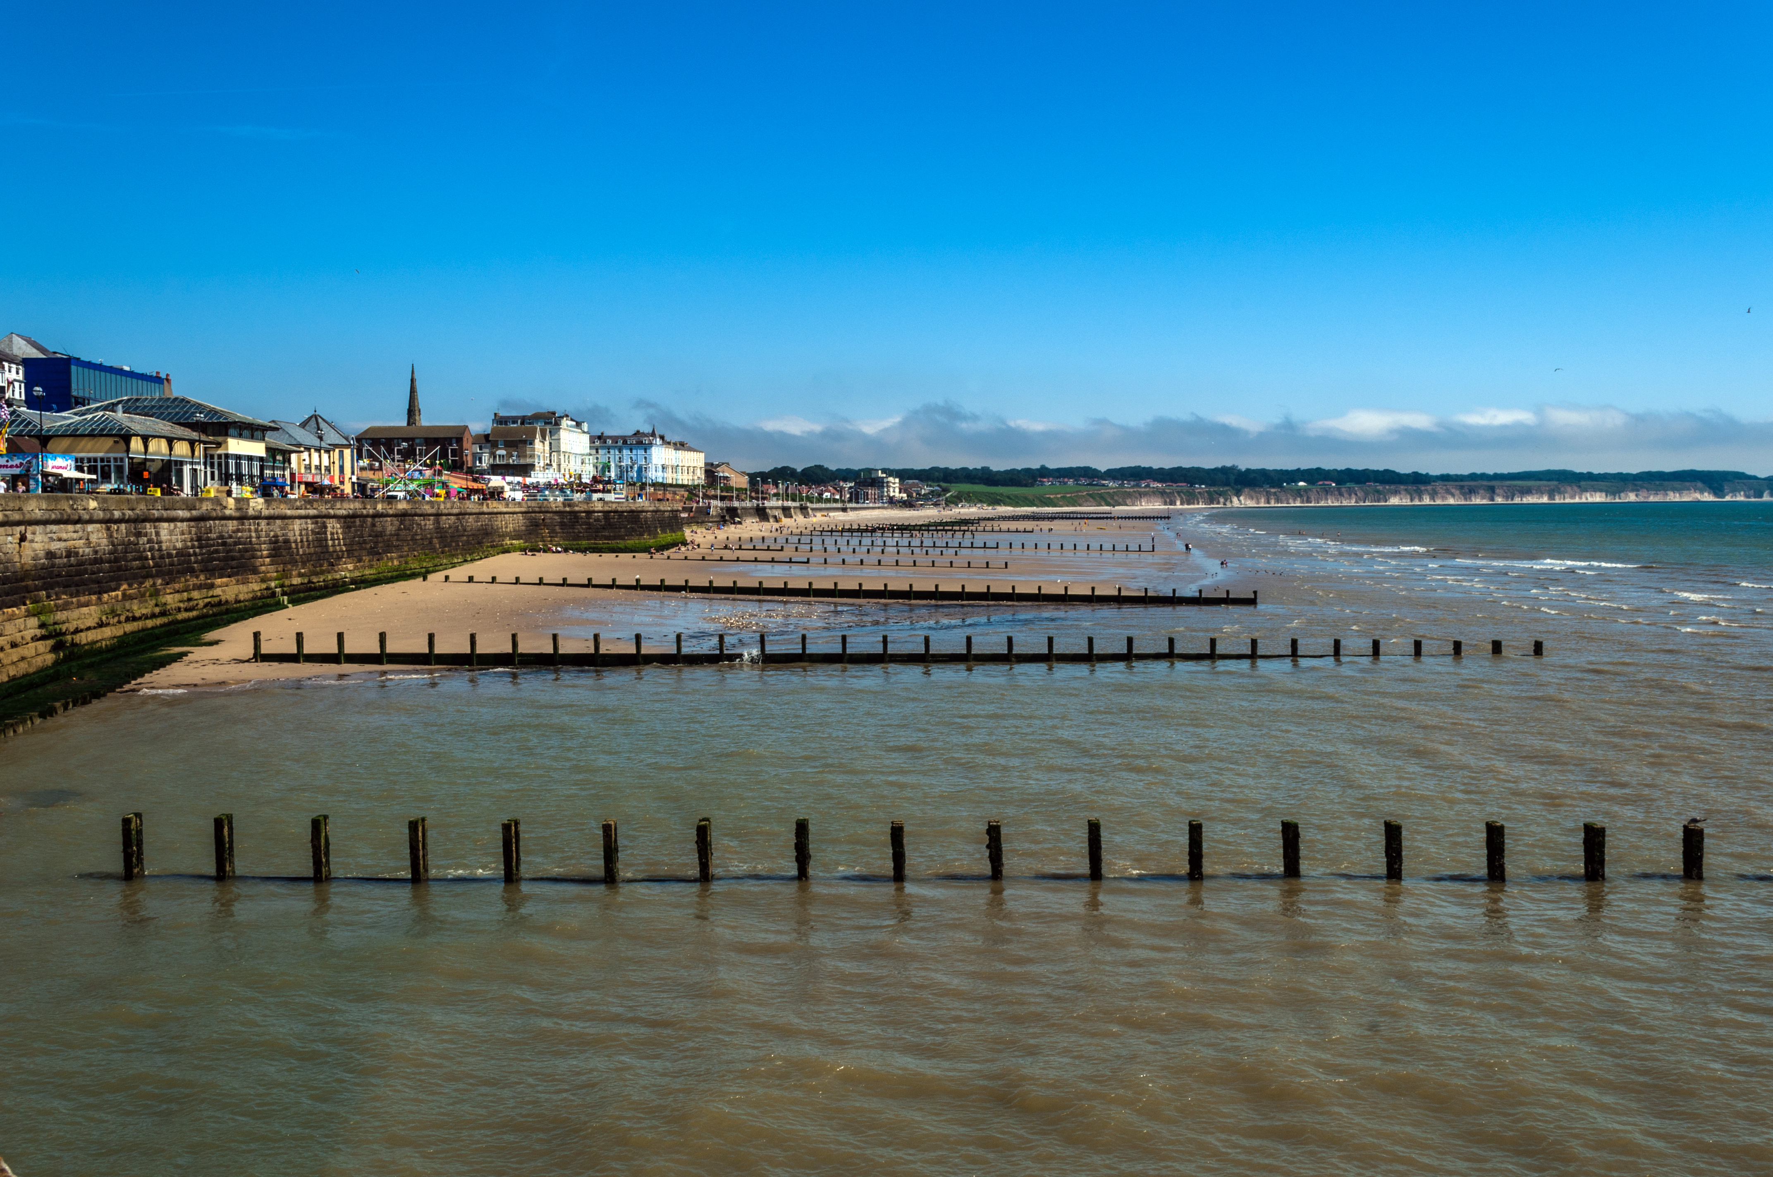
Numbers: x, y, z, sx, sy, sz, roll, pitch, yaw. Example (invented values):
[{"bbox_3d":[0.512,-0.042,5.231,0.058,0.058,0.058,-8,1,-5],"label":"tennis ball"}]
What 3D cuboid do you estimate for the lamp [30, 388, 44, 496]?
[{"bbox_3d":[-42.746,-7.074,97.000,0.600,6.400,0.600,0,2,0],"label":"lamp"}]

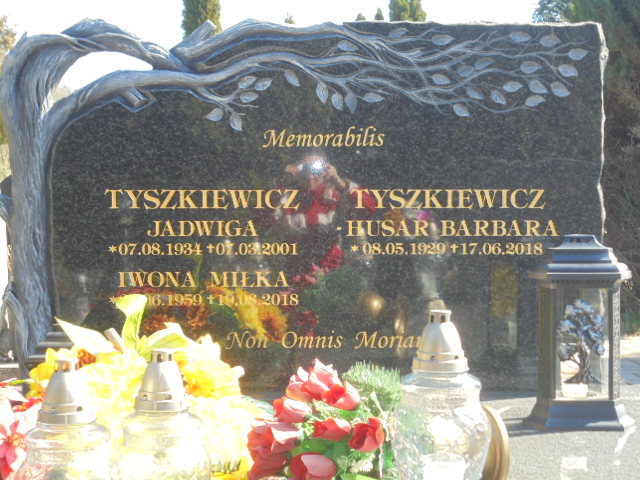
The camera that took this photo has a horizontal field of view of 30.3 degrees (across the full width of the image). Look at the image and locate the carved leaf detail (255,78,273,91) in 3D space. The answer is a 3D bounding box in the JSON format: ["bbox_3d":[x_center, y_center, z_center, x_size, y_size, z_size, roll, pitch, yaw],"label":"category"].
[{"bbox_3d":[-0.138,-0.378,2.879,0.044,0.029,0.010,0,4,0],"label":"carved leaf detail"}]

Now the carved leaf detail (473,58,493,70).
[{"bbox_3d":[0.415,-0.442,2.977,0.050,0.032,0.014,0,3,0],"label":"carved leaf detail"}]

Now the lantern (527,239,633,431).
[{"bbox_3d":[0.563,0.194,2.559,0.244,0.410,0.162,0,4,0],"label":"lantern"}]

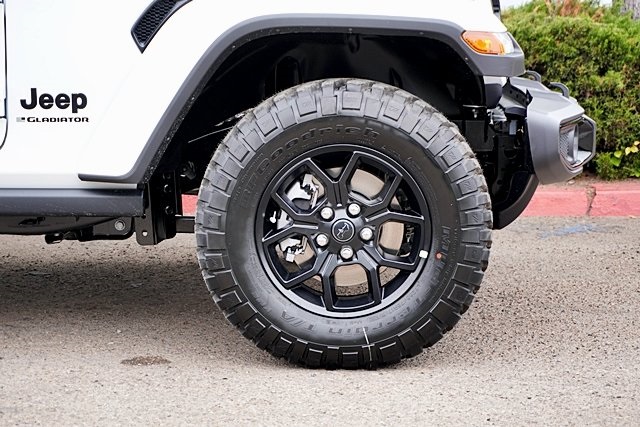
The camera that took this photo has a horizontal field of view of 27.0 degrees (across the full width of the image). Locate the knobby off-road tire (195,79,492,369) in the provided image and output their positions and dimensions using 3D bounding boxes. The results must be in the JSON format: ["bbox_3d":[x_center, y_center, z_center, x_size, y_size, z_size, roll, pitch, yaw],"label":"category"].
[{"bbox_3d":[0.066,0.023,3.661,0.812,0.784,0.255,0,8,2],"label":"knobby off-road tire"}]

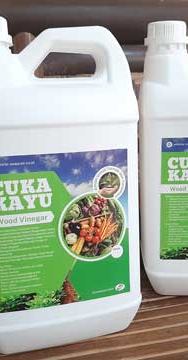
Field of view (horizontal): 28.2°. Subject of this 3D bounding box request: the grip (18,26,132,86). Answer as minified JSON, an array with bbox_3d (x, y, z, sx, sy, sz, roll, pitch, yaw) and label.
[{"bbox_3d":[-0.018,-0.129,0.397,0.123,0.059,0.038,-5,11,-14],"label":"grip"}]

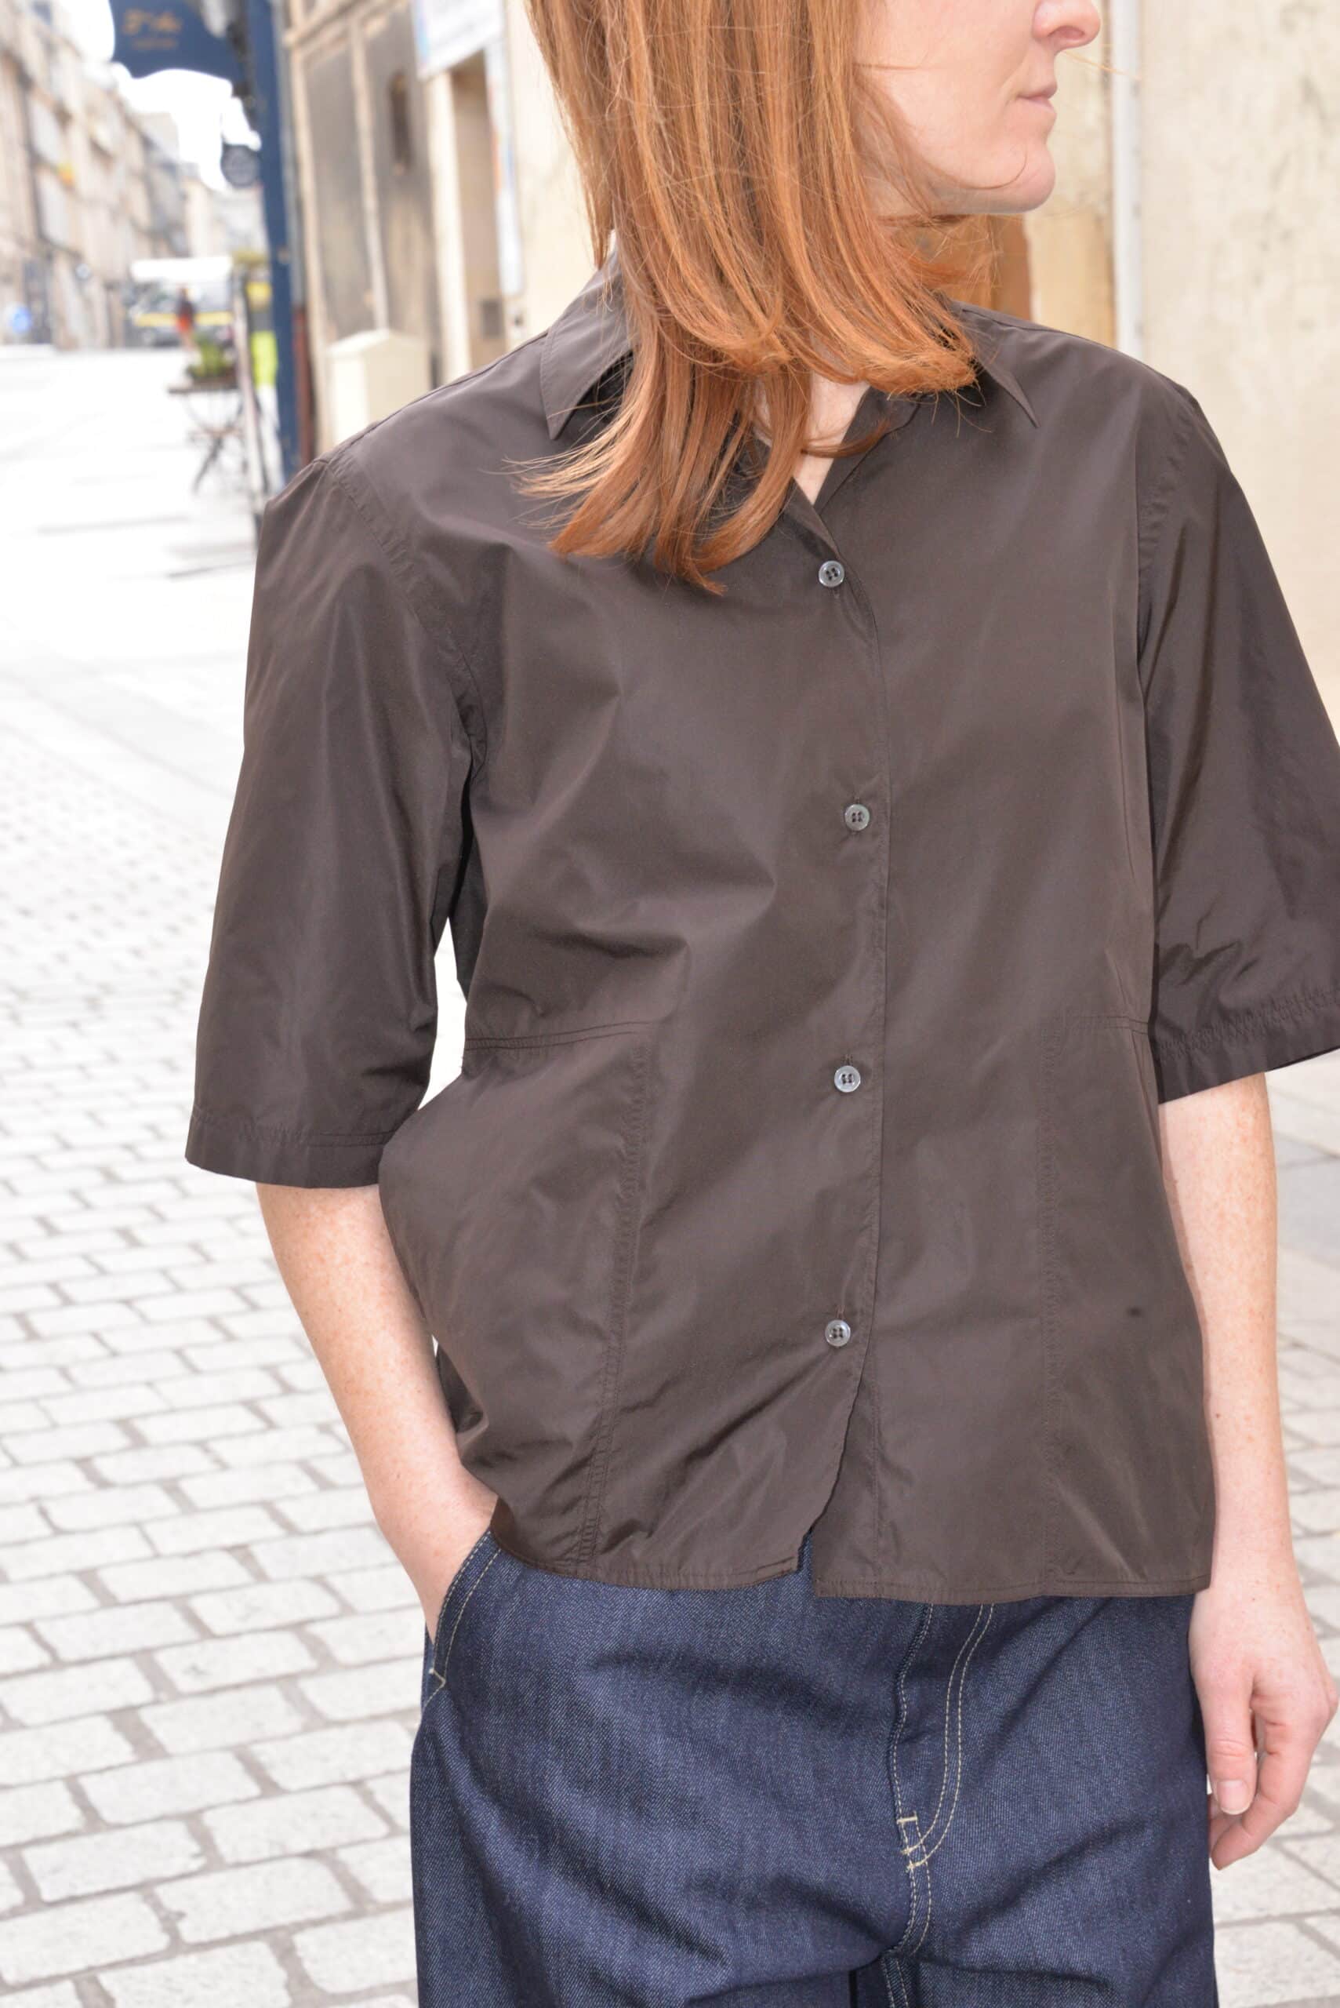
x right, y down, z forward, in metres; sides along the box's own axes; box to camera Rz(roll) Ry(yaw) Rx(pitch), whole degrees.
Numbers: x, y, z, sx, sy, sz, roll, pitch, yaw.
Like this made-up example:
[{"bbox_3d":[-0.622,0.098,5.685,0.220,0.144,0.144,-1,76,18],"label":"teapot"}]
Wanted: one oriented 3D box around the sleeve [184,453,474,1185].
[{"bbox_3d":[-0.149,-0.082,1.880,0.122,0.320,0.150,0,14,-13],"label":"sleeve"}]

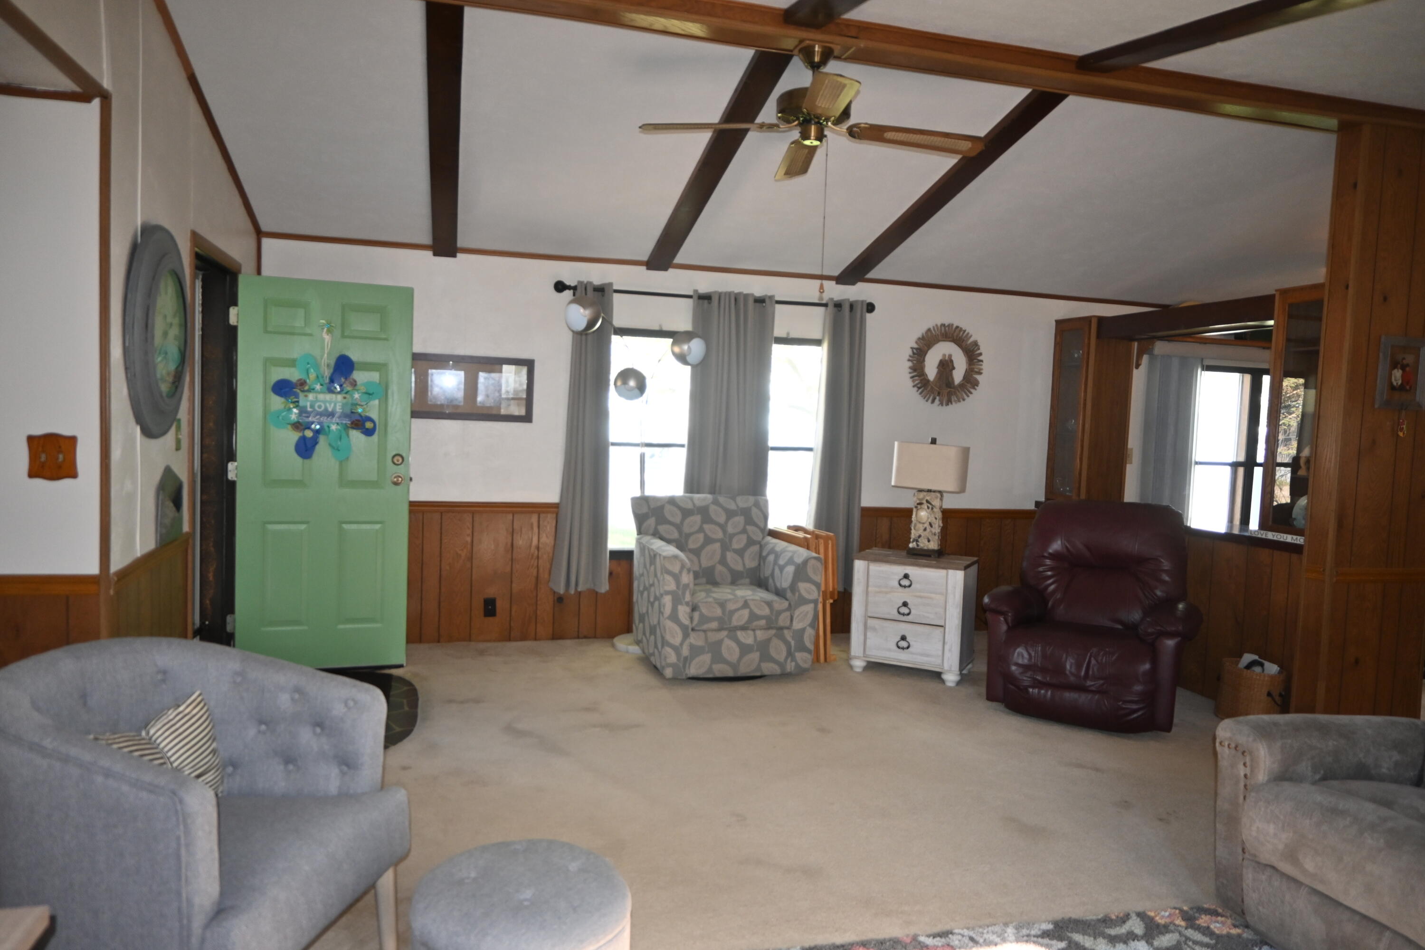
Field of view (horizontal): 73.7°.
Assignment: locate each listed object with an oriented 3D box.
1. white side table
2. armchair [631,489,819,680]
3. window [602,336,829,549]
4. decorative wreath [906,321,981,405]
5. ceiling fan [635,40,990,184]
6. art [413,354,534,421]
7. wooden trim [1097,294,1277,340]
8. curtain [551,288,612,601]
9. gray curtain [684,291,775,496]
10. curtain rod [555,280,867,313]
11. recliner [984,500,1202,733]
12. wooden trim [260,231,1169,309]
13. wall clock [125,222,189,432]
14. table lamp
[{"bbox_3d":[1.117,0.770,5.263,0.585,0.629,0.435,3,3,23],"label":"white side table"},{"bbox_3d":[0.059,0.607,5.371,0.890,0.940,0.860,1,4,-17],"label":"armchair"},{"bbox_3d":[0.036,-0.186,6.003,1.470,1.420,0.090,1,4,-15],"label":"window"},{"bbox_3d":[1.528,-0.719,6.210,0.530,0.532,0.055,1,3,-15],"label":"decorative wreath"},{"bbox_3d":[0.385,-1.452,3.640,1.314,0.370,1.314,2,4,-2],"label":"ceiling fan"},{"bbox_3d":[-1.498,-0.498,5.420,0.940,0.366,0.030,1,3,-15],"label":"art"},{"bbox_3d":[2.732,-0.873,5.392,0.260,0.130,1.355,1,4,-15],"label":"wooden trim"},{"bbox_3d":[-0.749,-0.211,5.563,0.348,1.820,0.120,1,3,-15],"label":"curtain"},{"bbox_3d":[0.101,-0.197,5.900,0.560,1.860,0.110,1,4,-15],"label":"gray curtain"},{"bbox_3d":[0.055,-1.066,5.727,2.000,0.066,0.075,1,3,-15],"label":"curtain rod"},{"bbox_3d":[1.958,0.643,4.848,0.950,0.990,0.950,4,4,26],"label":"recliner"},{"bbox_3d":[0.383,-1.236,5.886,5.848,0.036,0.022,1,4,-15],"label":"wooden trim"},{"bbox_3d":[-1.944,-0.503,3.361,0.055,0.735,0.735,1,4,-15],"label":"wall clock"},{"bbox_3d":[1.271,0.127,5.562,0.415,0.680,0.200,4,4,26],"label":"table lamp"}]

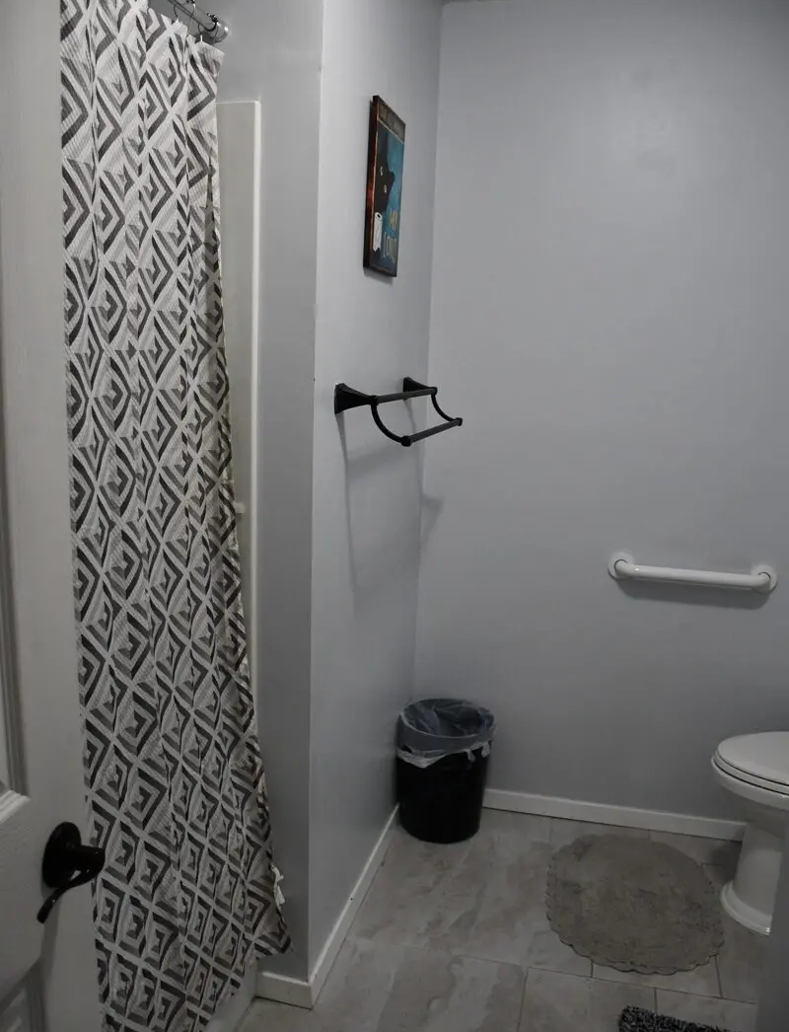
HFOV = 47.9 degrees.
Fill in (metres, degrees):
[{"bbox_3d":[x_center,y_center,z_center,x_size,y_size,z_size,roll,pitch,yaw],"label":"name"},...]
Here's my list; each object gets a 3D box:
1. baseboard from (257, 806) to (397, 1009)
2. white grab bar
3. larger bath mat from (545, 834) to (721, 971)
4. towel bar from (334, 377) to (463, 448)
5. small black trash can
[{"bbox_3d":[-0.129,0.970,2.449,0.137,0.061,1.008,4,10,12],"label":"baseboard"},{"bbox_3d":[0.863,0.170,2.578,0.468,0.080,0.071,4,10,12],"label":"white grab bar"},{"bbox_3d":[0.645,1.025,2.411,0.454,0.015,0.639,4,10,12],"label":"larger bath mat"},{"bbox_3d":[0.035,-0.266,2.190,0.158,0.126,0.733,4,10,12],"label":"towel bar"},{"bbox_3d":[0.153,0.783,2.726,0.299,0.352,0.299,2,10,0],"label":"small black trash can"}]

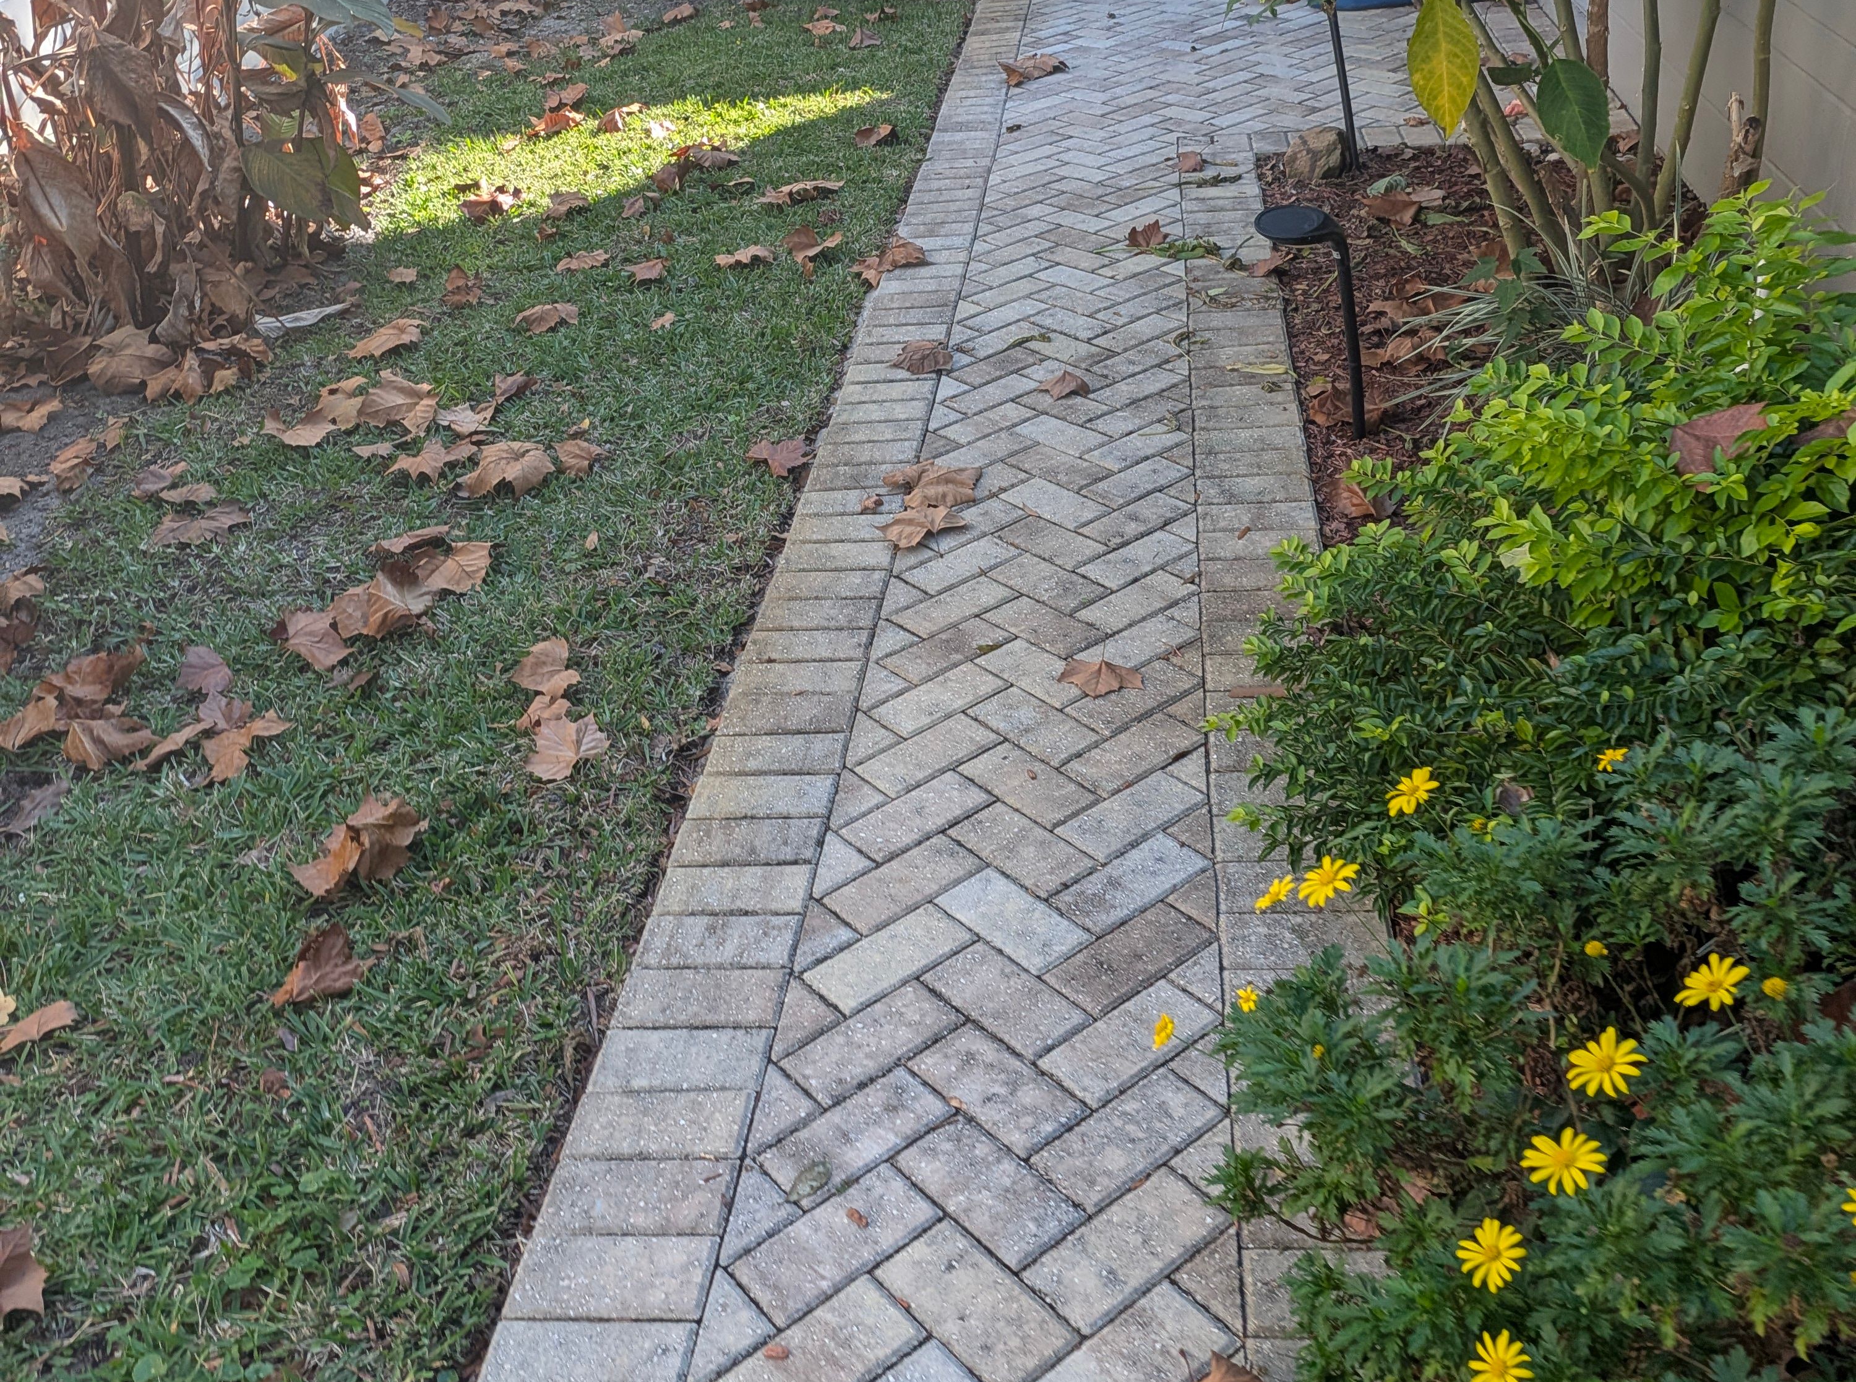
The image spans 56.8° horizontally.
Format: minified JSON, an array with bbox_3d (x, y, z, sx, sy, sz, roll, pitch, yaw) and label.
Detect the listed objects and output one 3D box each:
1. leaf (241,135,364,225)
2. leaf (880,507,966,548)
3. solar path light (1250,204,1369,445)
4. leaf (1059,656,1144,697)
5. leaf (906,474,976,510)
[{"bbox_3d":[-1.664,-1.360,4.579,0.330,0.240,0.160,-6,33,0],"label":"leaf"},{"bbox_3d":[-0.015,-0.290,3.026,0.150,0.036,0.130,16,39,30],"label":"leaf"},{"bbox_3d":[0.692,-0.639,3.092,0.158,0.450,0.120,-2,40,18],"label":"solar path light"},{"bbox_3d":[0.256,-0.021,2.566,0.135,0.034,0.100,2,34,12],"label":"leaf"},{"bbox_3d":[0.033,-0.373,3.143,0.140,0.040,0.120,-6,33,0],"label":"leaf"}]

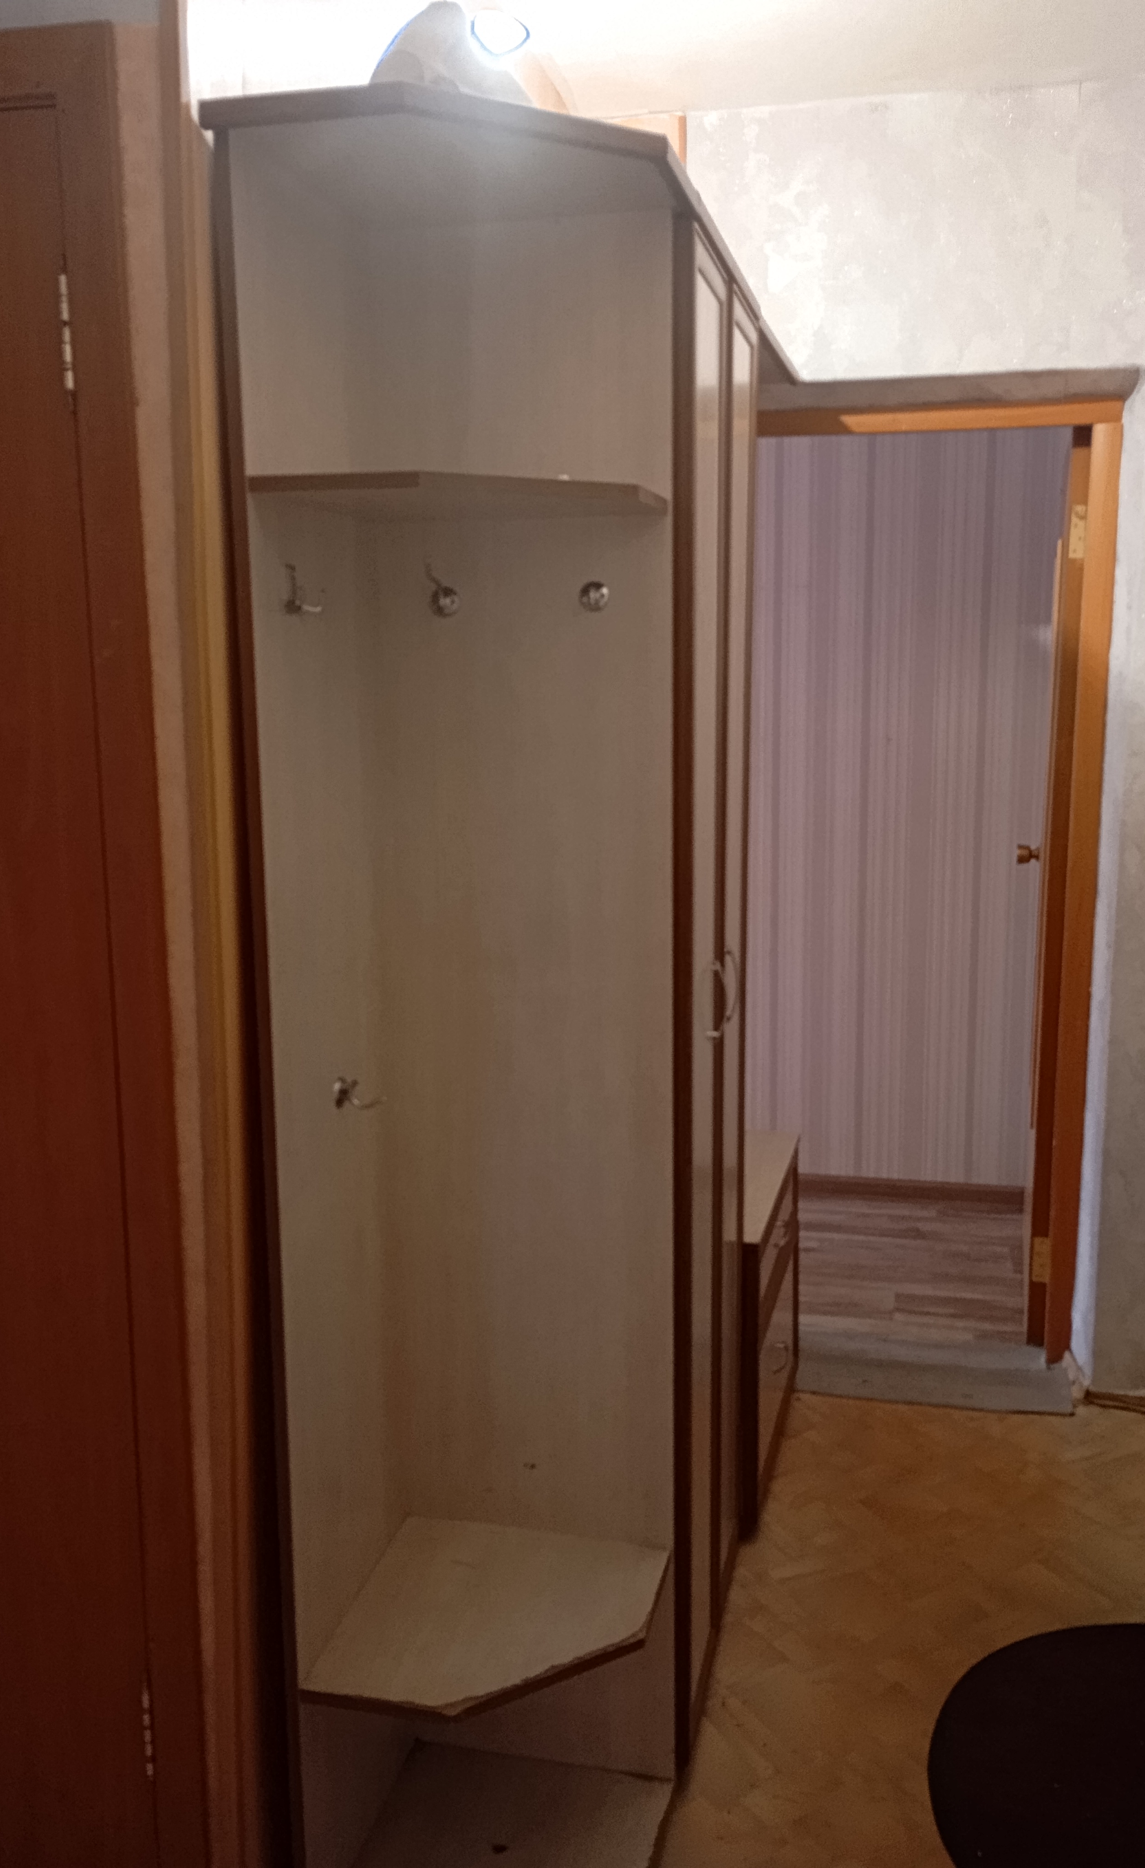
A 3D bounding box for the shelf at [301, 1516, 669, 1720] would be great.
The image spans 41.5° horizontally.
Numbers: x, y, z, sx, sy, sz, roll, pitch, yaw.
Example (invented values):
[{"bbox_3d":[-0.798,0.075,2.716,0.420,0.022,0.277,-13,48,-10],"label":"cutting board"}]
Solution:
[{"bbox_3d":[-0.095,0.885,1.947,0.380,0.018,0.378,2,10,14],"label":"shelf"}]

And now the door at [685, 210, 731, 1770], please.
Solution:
[{"bbox_3d":[0.180,0.130,2.089,0.020,2.014,0.278,2,10,14],"label":"door"}]

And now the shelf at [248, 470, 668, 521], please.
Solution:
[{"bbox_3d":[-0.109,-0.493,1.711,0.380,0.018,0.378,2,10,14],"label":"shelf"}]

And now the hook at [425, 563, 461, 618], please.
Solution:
[{"bbox_3d":[-0.165,-0.437,1.912,0.034,0.060,0.040,2,10,14],"label":"hook"}]

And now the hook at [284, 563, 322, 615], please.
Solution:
[{"bbox_3d":[-0.298,-0.383,1.682,0.036,0.056,0.030,2,10,14],"label":"hook"}]

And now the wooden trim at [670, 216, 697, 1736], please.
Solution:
[{"bbox_3d":[0.147,0.162,1.967,0.024,2.061,0.020,2,10,14],"label":"wooden trim"}]

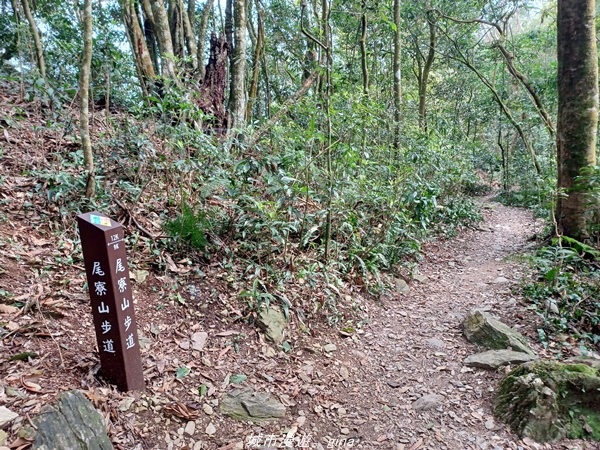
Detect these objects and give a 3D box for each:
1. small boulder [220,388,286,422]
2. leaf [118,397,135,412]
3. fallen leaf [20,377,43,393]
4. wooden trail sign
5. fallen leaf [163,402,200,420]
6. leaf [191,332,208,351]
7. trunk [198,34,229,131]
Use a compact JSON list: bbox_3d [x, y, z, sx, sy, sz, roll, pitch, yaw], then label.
[{"bbox_3d":[-0.244,0.941,2.261,0.320,0.090,0.190,0,8,5],"label":"small boulder"},{"bbox_3d":[-0.926,0.958,2.317,0.070,0.020,0.095,5,13,11],"label":"leaf"},{"bbox_3d":[-1.512,0.891,2.434,0.130,0.030,0.070,8,14,17],"label":"fallen leaf"},{"bbox_3d":[-1.056,0.431,2.448,0.153,1.006,0.153,-2,10,14],"label":"wooden trail sign"},{"bbox_3d":[-0.620,0.967,2.266,0.175,0.035,0.085,5,11,14],"label":"fallen leaf"},{"bbox_3d":[-0.682,0.786,2.943,0.110,0.020,0.150,2,18,-10],"label":"leaf"},{"bbox_3d":[-1.322,-2.188,6.700,0.420,1.450,0.400,-1,8,0],"label":"trunk"}]

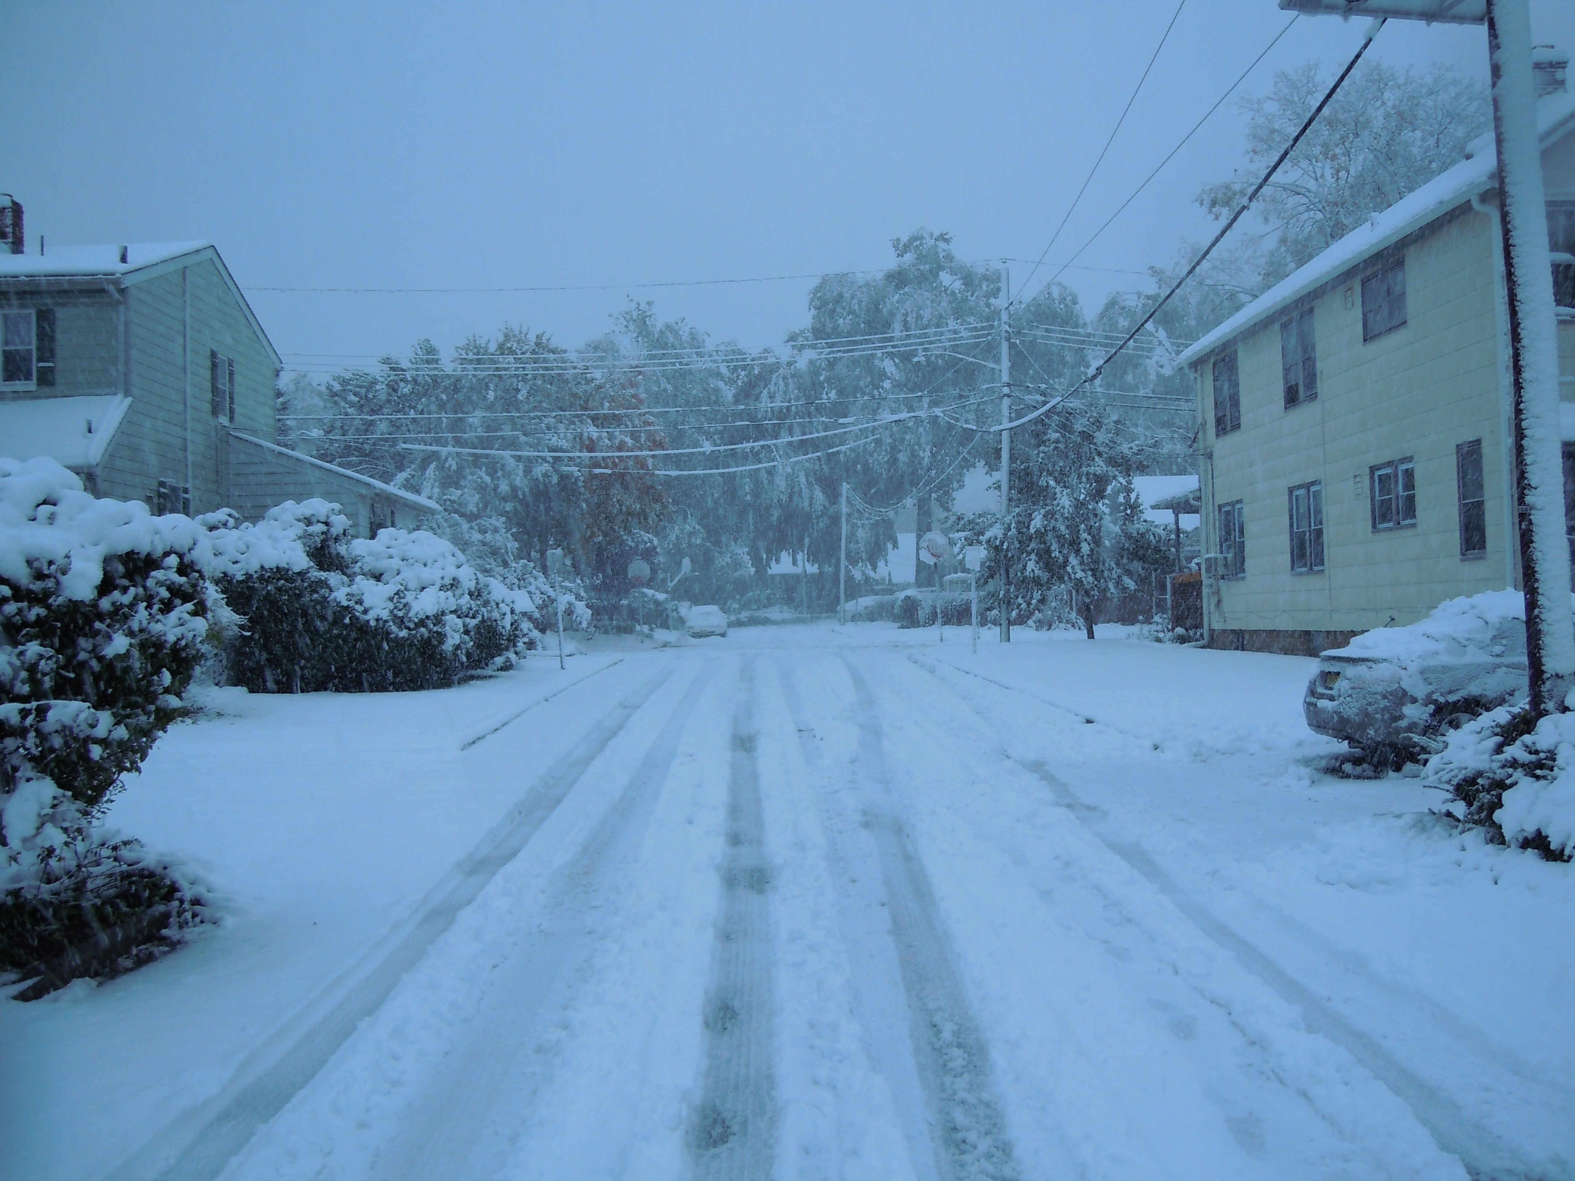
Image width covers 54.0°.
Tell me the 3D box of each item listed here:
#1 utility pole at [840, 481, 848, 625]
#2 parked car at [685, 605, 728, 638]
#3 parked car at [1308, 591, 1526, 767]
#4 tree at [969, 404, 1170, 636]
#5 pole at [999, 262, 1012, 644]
[{"bbox_3d":[2.960,-1.930,81.000,0.260,7.550,0.260,0,-1,0],"label":"utility pole"},{"bbox_3d":[-3.380,1.220,64.800,1.760,1.420,4.500,0,-1,-2],"label":"parked car"},{"bbox_3d":[7.000,0.750,13.700,4.650,1.500,1.780,0,-1,3],"label":"parked car"},{"bbox_3d":[7.090,-1.750,39.300,4.900,5.850,4.700,0,-1,0],"label":"tree"},{"bbox_3d":[5.950,-3.740,42.200,0.290,10.450,0.290,0,-1,0],"label":"pole"}]

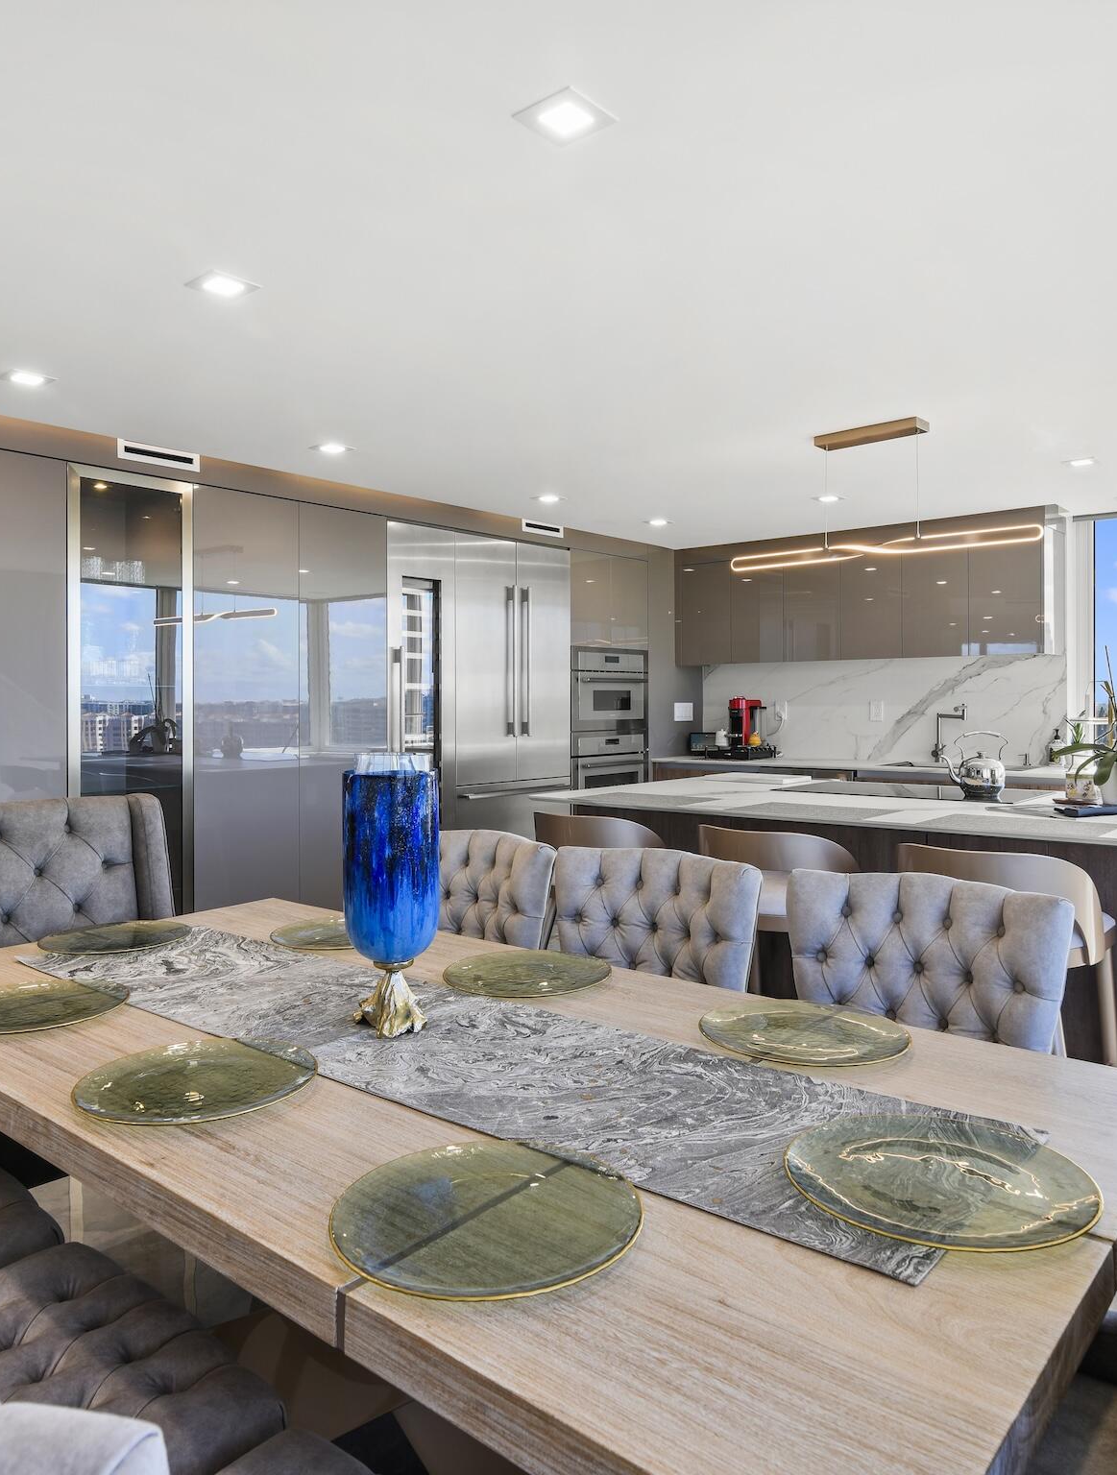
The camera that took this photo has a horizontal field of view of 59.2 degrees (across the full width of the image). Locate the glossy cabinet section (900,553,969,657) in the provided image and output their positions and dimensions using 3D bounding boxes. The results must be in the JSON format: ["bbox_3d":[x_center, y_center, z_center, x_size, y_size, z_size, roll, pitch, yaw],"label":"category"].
[{"bbox_3d":[2.280,-0.797,5.787,0.379,0.663,0.350,1,1,40],"label":"glossy cabinet section"}]

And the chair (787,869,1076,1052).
[{"bbox_3d":[0.481,0.746,1.639,0.522,0.955,0.618,1,2,42],"label":"chair"}]

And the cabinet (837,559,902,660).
[{"bbox_3d":[1.973,-0.808,5.975,0.375,0.692,0.309,1,2,42],"label":"cabinet"}]

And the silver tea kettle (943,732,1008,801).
[{"bbox_3d":[1.625,0.114,3.829,0.255,0.275,0.170,0,1,6],"label":"silver tea kettle"}]

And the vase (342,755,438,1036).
[{"bbox_3d":[-0.295,0.268,1.722,0.170,0.465,0.170,0,1,0],"label":"vase"}]

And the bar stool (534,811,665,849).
[{"bbox_3d":[0.201,0.743,3.990,0.510,0.880,0.510,1,2,42],"label":"bar stool"}]

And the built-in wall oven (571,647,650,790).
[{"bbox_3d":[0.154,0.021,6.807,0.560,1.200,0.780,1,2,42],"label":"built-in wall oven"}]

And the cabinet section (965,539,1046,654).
[{"bbox_3d":[2.582,-0.791,5.548,0.390,0.662,0.350,1,1,40],"label":"cabinet section"}]

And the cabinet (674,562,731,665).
[{"bbox_3d":[1.084,-0.837,6.767,0.436,0.692,0.309,1,2,42],"label":"cabinet"}]

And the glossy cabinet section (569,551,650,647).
[{"bbox_3d":[0.126,-0.859,6.418,0.560,0.575,0.779,1,2,42],"label":"glossy cabinet section"}]

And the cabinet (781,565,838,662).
[{"bbox_3d":[1.780,-0.845,6.563,0.420,0.690,0.360,1,2,42],"label":"cabinet"}]

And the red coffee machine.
[{"bbox_3d":[1.328,-0.097,6.930,0.170,0.350,0.330,1,2,42],"label":"red coffee machine"}]

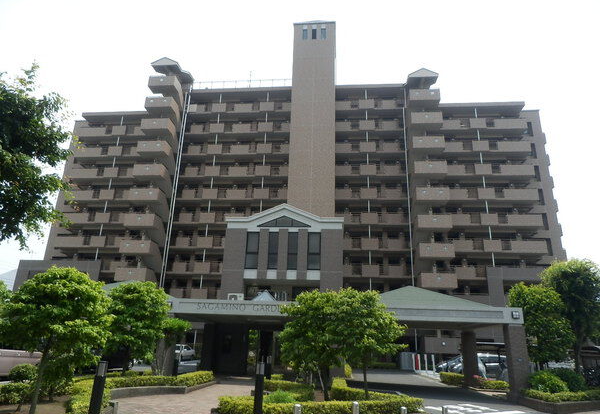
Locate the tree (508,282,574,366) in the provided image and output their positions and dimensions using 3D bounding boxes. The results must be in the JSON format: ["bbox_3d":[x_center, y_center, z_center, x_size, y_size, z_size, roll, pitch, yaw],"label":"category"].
[{"bbox_3d":[11.691,6.135,20.021,2.750,4.892,2.750,0,-18,6],"label":"tree"}]

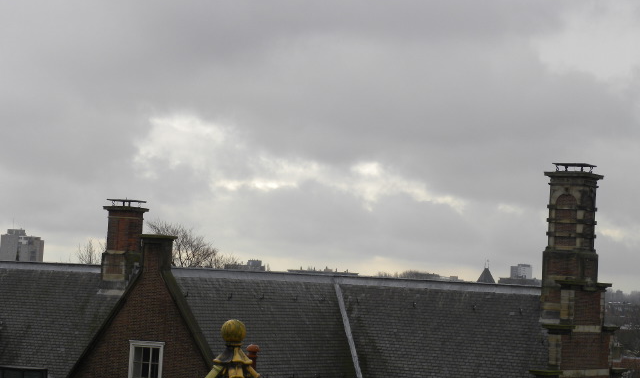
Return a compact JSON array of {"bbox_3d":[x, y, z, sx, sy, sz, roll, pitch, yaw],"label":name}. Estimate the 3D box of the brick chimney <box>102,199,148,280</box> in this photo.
[{"bbox_3d":[-8.766,2.278,97.000,1.420,3.620,1.580,2,-3,27],"label":"brick chimney"}]

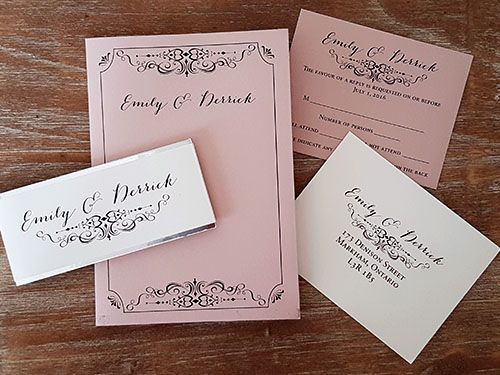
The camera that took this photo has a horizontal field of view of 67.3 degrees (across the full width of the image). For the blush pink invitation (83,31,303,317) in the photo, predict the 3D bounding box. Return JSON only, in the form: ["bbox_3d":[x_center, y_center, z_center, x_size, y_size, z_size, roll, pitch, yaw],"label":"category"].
[{"bbox_3d":[-0.037,-0.006,0.247,0.133,0.003,0.189,-2,89,0],"label":"blush pink invitation"}]

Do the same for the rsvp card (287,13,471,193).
[{"bbox_3d":[0.078,-0.058,0.245,0.117,0.001,0.090,16,90,1],"label":"rsvp card"}]

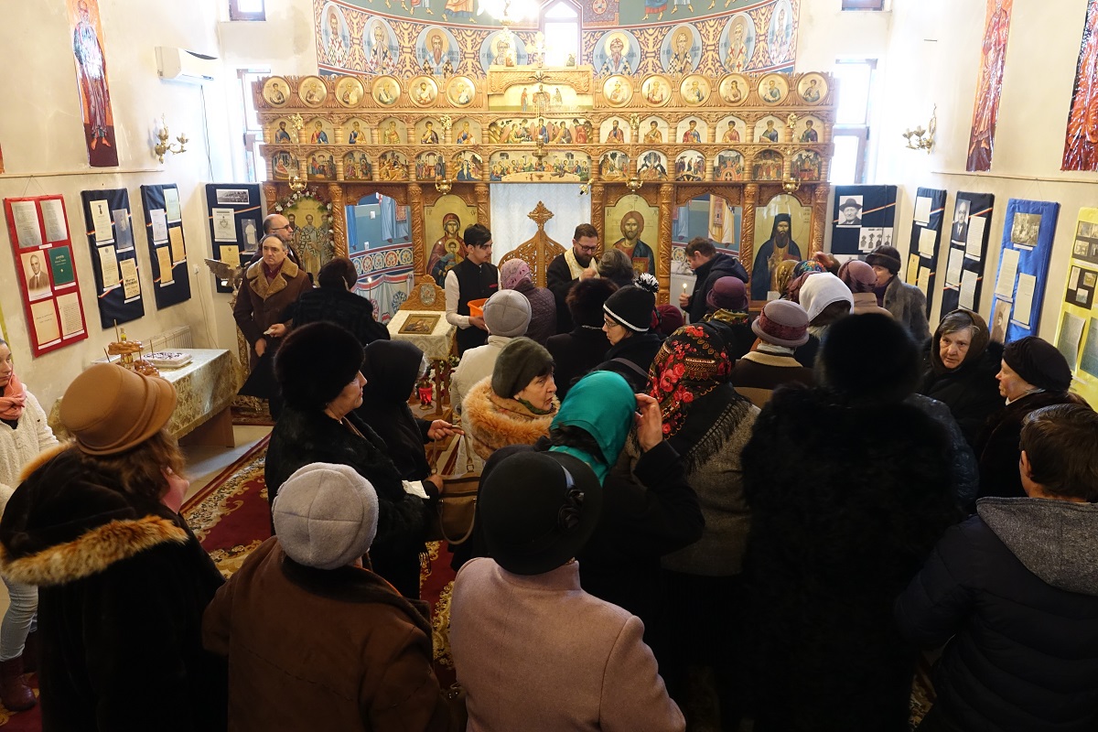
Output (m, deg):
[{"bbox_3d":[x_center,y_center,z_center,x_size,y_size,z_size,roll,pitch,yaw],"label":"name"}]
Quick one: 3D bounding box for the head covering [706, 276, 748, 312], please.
[{"bbox_3d":[1.082,-0.437,4.450,0.245,0.165,0.260,-1,15,-5],"label":"head covering"}]

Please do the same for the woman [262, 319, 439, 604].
[{"bbox_3d":[-0.707,0.679,2.743,0.500,1.680,0.520,-9,18,-31],"label":"woman"}]

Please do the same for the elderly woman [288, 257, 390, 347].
[{"bbox_3d":[-1.361,0.093,4.840,0.580,1.616,0.420,5,17,18],"label":"elderly woman"}]

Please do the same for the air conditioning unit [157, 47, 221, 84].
[{"bbox_3d":[-3.150,-2.633,6.465,0.200,0.260,0.770,0,16,1],"label":"air conditioning unit"}]

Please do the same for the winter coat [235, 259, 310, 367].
[{"bbox_3d":[-2.173,-0.395,5.803,0.600,0.950,0.360,-2,16,-8],"label":"winter coat"}]

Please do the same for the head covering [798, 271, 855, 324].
[{"bbox_3d":[1.447,-0.361,3.840,0.230,0.260,0.260,-7,17,-24],"label":"head covering"}]

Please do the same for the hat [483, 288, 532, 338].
[{"bbox_3d":[-0.208,-0.262,3.650,0.235,0.200,0.240,1,15,5],"label":"hat"}]

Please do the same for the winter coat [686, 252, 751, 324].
[{"bbox_3d":[1.241,-0.447,5.456,0.450,0.800,0.500,13,20,38],"label":"winter coat"}]

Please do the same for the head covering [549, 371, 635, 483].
[{"bbox_3d":[0.135,0.176,2.220,0.230,0.310,0.270,12,19,36],"label":"head covering"}]

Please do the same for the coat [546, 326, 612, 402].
[{"bbox_3d":[0.219,0.247,3.908,0.540,0.960,0.380,1,16,6],"label":"coat"}]

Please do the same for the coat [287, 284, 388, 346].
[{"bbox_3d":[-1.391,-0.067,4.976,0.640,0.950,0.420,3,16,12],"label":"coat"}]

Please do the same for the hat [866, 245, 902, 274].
[{"bbox_3d":[2.239,-0.713,4.905,0.250,0.180,0.220,-8,17,-26],"label":"hat"}]

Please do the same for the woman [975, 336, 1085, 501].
[{"bbox_3d":[1.803,0.684,2.835,0.420,1.620,0.500,11,19,35],"label":"woman"}]

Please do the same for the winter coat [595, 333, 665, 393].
[{"bbox_3d":[0.418,0.297,3.605,0.390,0.920,0.500,14,21,41],"label":"winter coat"}]

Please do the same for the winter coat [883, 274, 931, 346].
[{"bbox_3d":[2.744,-0.207,5.783,0.420,1.000,0.500,2,15,6],"label":"winter coat"}]

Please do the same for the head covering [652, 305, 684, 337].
[{"bbox_3d":[0.694,-0.255,4.286,0.210,0.180,0.220,-3,16,-10],"label":"head covering"}]

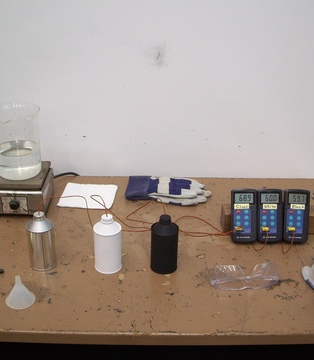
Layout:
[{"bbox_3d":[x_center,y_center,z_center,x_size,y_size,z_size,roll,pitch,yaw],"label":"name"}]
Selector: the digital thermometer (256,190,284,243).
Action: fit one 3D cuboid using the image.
[{"bbox_3d":[0.312,0.098,1.419,0.069,0.147,0.027,1,-8,0],"label":"digital thermometer"}]

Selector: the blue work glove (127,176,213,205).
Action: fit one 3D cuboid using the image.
[{"bbox_3d":[0.040,0.033,1.647,0.270,0.036,0.142,1,27,0],"label":"blue work glove"}]

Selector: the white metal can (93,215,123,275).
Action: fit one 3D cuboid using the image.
[{"bbox_3d":[-0.121,0.154,1.268,0.068,0.144,0.068,1,26,-1],"label":"white metal can"}]

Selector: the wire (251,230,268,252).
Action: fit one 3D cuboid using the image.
[{"bbox_3d":[0.283,0.167,1.389,0.036,0.040,0.035,1,27,0],"label":"wire"}]

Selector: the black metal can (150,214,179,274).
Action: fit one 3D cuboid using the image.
[{"bbox_3d":[0.020,0.155,1.272,0.068,0.144,0.068,1,26,-1],"label":"black metal can"}]

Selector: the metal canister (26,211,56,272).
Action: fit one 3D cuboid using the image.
[{"bbox_3d":[-0.285,0.149,1.271,0.067,0.144,0.067,1,26,-1],"label":"metal canister"}]

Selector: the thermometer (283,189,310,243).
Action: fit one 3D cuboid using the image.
[{"bbox_3d":[0.383,0.099,1.422,0.069,0.147,0.027,1,-8,0],"label":"thermometer"}]

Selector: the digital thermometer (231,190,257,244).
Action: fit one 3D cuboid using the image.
[{"bbox_3d":[0.236,0.098,1.396,0.068,0.143,0.030,1,1,1],"label":"digital thermometer"}]

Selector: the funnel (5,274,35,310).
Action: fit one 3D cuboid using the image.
[{"bbox_3d":[-0.312,0.248,1.176,0.068,0.068,0.068,1,27,0],"label":"funnel"}]

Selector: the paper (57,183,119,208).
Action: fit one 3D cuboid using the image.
[{"bbox_3d":[-0.215,0.051,1.636,0.168,0.005,0.157,1,27,0],"label":"paper"}]

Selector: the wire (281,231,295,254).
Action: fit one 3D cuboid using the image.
[{"bbox_3d":[0.358,0.170,1.386,0.033,0.040,0.042,1,27,0],"label":"wire"}]

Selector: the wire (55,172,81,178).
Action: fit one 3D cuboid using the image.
[{"bbox_3d":[-0.301,-0.015,1.721,0.082,0.022,0.050,1,27,0],"label":"wire"}]

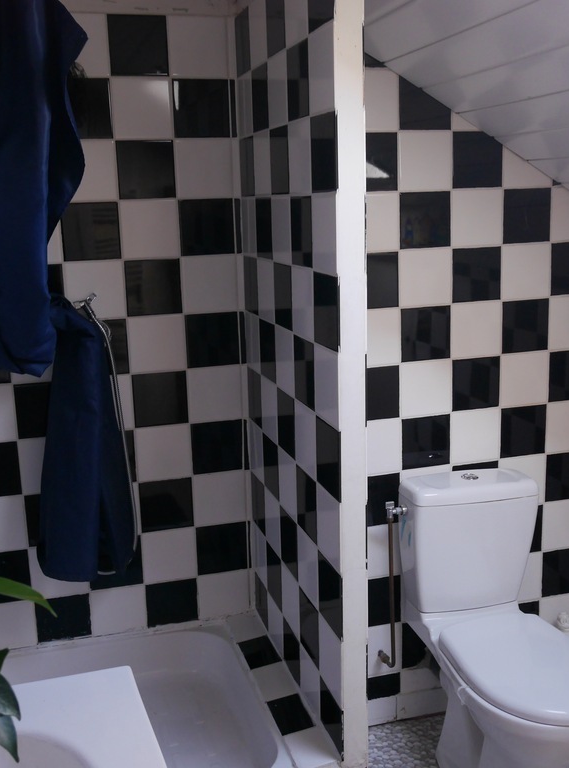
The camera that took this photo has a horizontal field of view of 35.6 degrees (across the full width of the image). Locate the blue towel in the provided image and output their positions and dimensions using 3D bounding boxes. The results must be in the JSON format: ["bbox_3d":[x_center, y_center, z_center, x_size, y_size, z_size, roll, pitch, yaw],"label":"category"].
[{"bbox_3d":[-0.531,0.151,2.293,0.255,0.742,0.134,-5,12,-14],"label":"blue towel"}]

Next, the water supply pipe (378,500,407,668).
[{"bbox_3d":[0.300,0.548,2.462,0.065,0.486,0.097,-5,12,-15],"label":"water supply pipe"}]

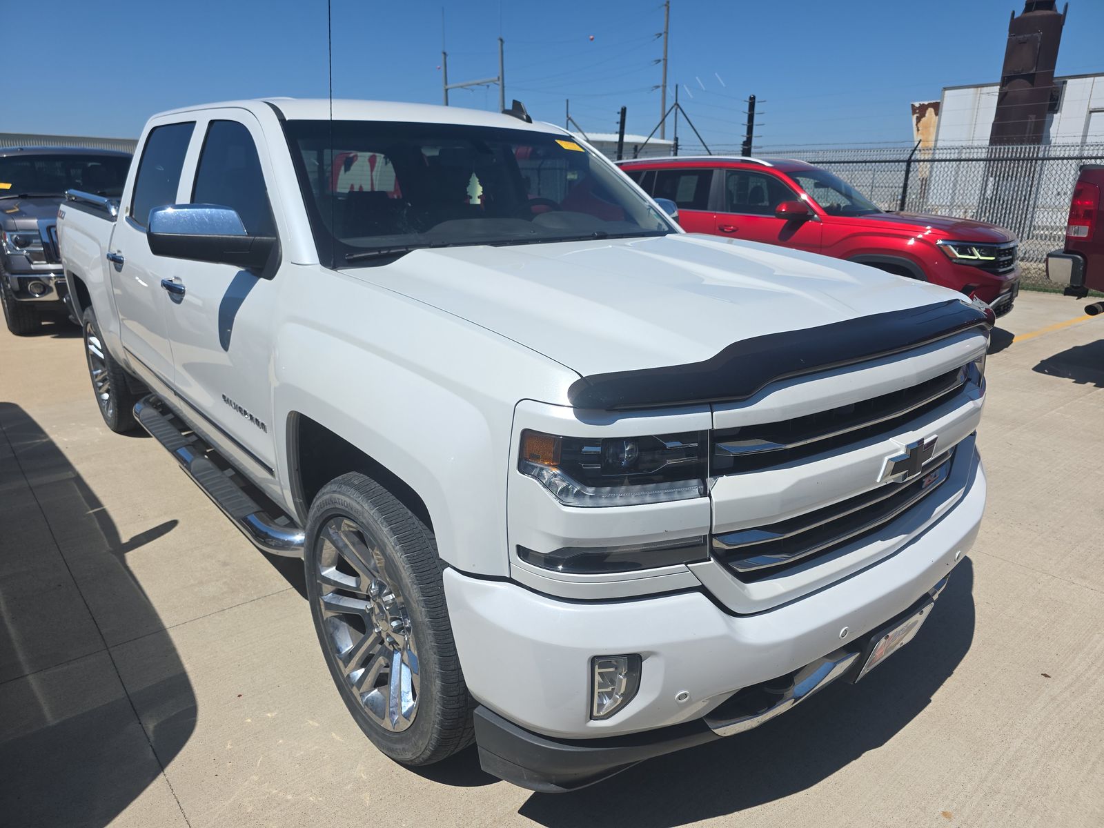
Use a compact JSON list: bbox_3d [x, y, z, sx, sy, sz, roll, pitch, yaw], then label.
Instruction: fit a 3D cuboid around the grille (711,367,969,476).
[{"bbox_3d":[0.787,-0.014,1.762,1.170,0.130,0.170,-14,22,-38],"label":"grille"}]

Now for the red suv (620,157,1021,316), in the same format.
[{"bbox_3d":[2.390,-1.965,8.270,4.970,1.730,1.990,14,22,36],"label":"red suv"}]

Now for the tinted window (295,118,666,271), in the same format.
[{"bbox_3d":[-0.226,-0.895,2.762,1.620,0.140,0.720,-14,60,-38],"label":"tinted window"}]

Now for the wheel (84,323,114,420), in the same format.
[{"bbox_3d":[-2.800,-0.300,4.743,0.220,0.610,0.610,-14,23,-38],"label":"wheel"}]

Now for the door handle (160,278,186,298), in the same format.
[{"bbox_3d":[-1.468,-0.498,2.854,0.060,0.050,0.220,-14,23,-38],"label":"door handle"}]

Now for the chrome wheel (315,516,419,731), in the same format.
[{"bbox_3d":[-0.416,0.527,2.009,0.230,0.590,0.590,-14,22,-38],"label":"chrome wheel"}]

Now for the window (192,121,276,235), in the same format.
[{"bbox_3d":[-1.125,-0.840,2.642,0.050,0.490,0.970,11,6,-43],"label":"window"}]

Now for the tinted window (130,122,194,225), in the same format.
[{"bbox_3d":[-1.809,-1.094,3.404,0.050,0.490,0.770,11,6,-43],"label":"tinted window"}]

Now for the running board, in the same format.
[{"bbox_3d":[-1.414,0.184,3.034,0.220,0.120,2.160,-14,22,-38],"label":"running board"}]

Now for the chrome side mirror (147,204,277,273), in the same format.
[{"bbox_3d":[-1.029,-0.534,2.222,0.340,0.225,0.220,-14,22,-38],"label":"chrome side mirror"}]

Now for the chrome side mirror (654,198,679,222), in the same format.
[{"bbox_3d":[0.528,-0.910,3.469,0.340,0.225,0.220,-14,22,-38],"label":"chrome side mirror"}]

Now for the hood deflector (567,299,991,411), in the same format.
[{"bbox_3d":[0.733,-0.182,1.779,1.750,0.130,0.270,-14,22,-38],"label":"hood deflector"}]

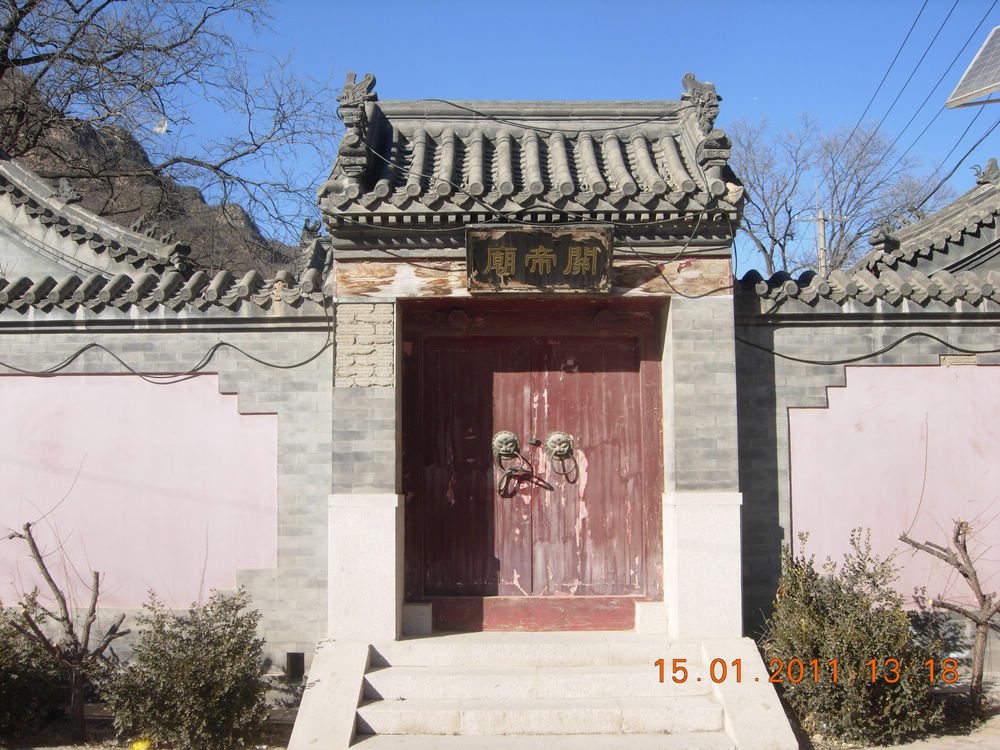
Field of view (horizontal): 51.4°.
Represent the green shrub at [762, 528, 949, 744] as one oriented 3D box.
[{"bbox_3d":[2.040,1.454,6.001,1.040,1.140,0.880,0,-6,-1],"label":"green shrub"}]

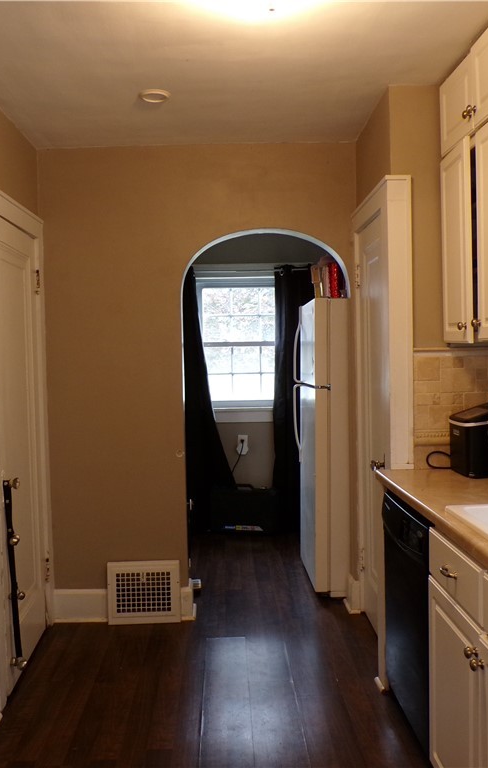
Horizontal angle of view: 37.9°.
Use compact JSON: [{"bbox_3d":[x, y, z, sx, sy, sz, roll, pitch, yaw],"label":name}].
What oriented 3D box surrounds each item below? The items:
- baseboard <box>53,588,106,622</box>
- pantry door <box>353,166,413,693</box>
[{"bbox_3d":[-0.847,1.157,3.723,0.279,0.180,0.030,-1,2,-1],"label":"baseboard"},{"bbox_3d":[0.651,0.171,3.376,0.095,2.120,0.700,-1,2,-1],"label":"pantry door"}]

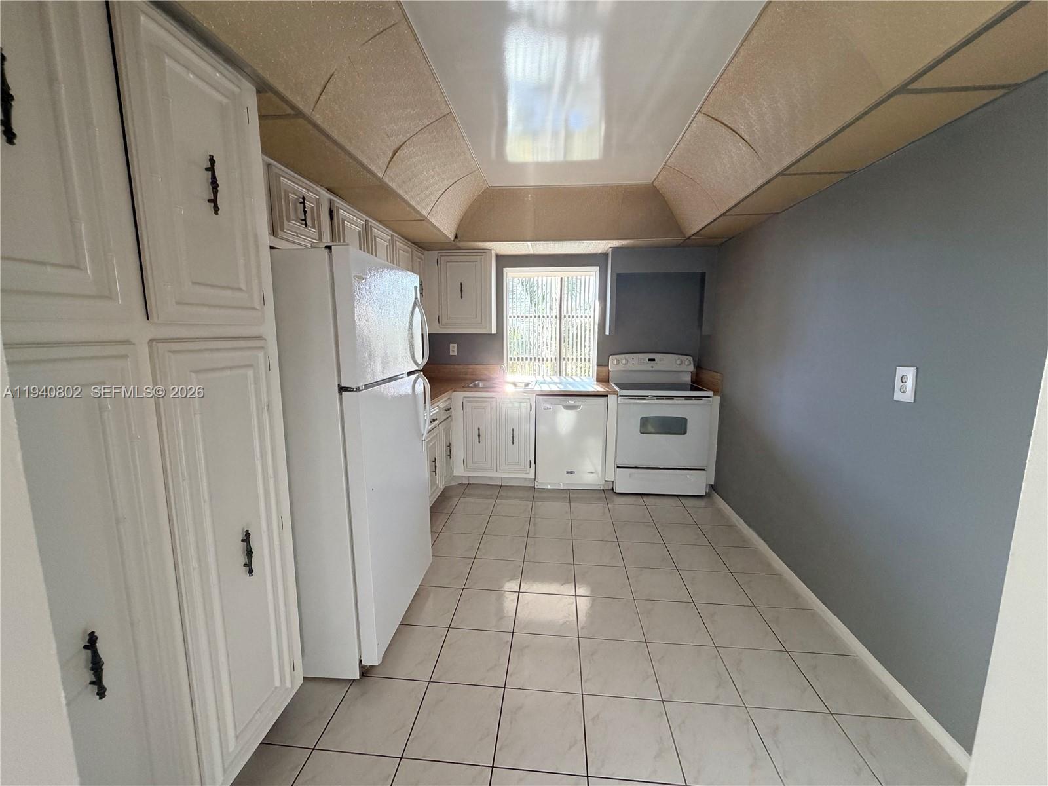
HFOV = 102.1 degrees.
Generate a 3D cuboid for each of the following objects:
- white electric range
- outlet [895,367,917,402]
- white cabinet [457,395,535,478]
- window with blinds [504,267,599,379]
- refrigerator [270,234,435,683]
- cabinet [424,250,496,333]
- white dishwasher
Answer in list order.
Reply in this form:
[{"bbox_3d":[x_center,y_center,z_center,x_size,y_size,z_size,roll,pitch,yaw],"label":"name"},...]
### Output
[{"bbox_3d":[1.203,0.254,3.834,0.767,1.181,0.647,1,9,5],"label":"white electric range"},{"bbox_3d":[1.485,-0.035,1.660,0.012,0.131,0.094,1,9,5],"label":"outlet"},{"bbox_3d":[-0.240,0.346,4.013,0.715,0.753,0.594,1,9,5],"label":"white cabinet"},{"bbox_3d":[0.259,-0.660,4.129,0.910,1.086,0.092,1,9,5],"label":"window with blinds"},{"bbox_3d":[-0.927,0.276,1.966,0.788,1.696,0.736,1,9,5],"label":"refrigerator"},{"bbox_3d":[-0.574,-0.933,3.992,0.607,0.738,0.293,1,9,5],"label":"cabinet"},{"bbox_3d":[0.426,0.406,3.955,0.607,0.833,0.585,1,9,5],"label":"white dishwasher"}]

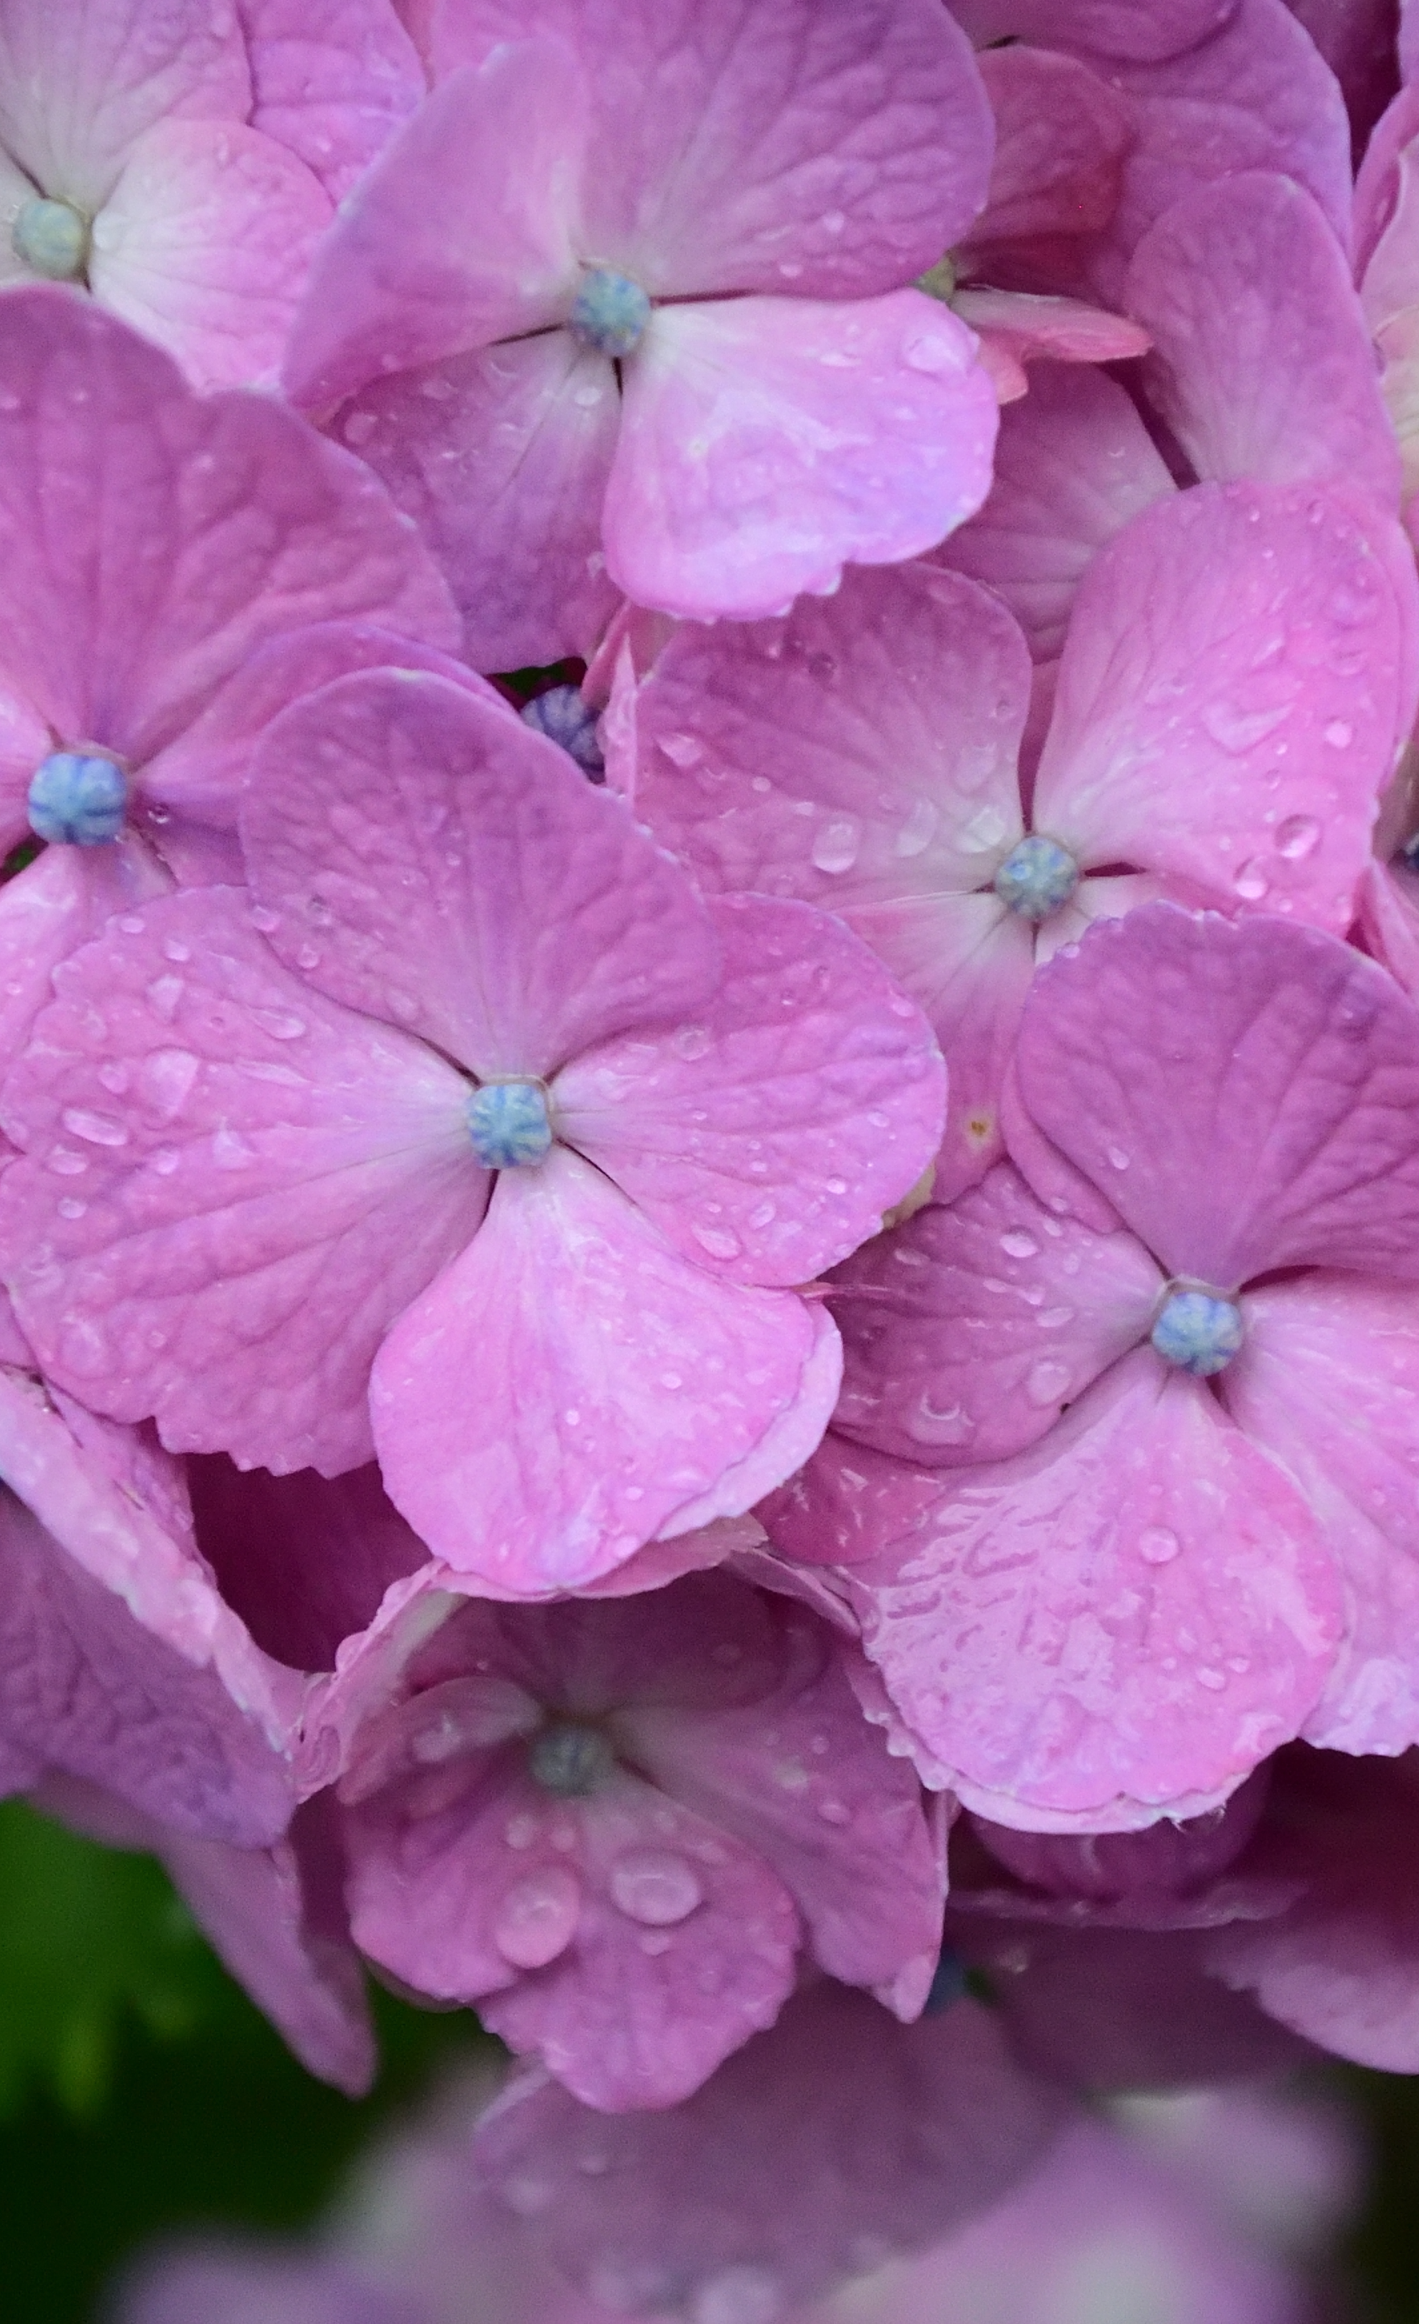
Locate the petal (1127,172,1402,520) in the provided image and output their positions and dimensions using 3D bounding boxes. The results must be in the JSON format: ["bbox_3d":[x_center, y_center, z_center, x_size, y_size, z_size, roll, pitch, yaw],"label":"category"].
[{"bbox_3d":[0.030,-0.044,0.244,0.015,0.020,0.007,-3,-11,-6],"label":"petal"}]

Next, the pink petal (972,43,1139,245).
[{"bbox_3d":[0.019,-0.057,0.248,0.009,0.012,0.006,-5,-10,-9],"label":"pink petal"}]

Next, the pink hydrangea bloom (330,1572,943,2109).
[{"bbox_3d":[-0.004,0.037,0.248,0.035,0.032,0.016,0,14,0],"label":"pink hydrangea bloom"}]

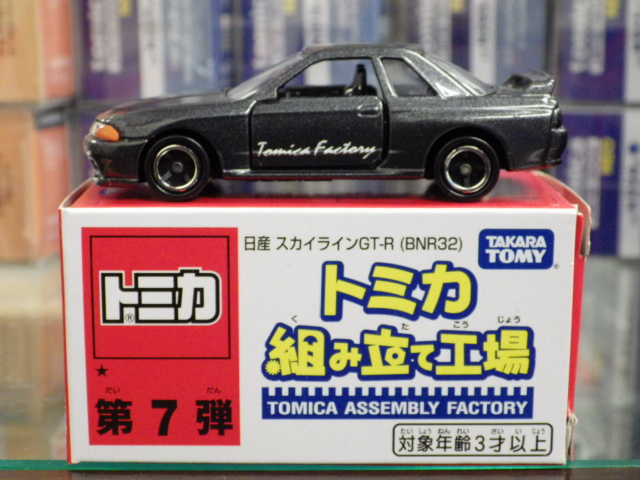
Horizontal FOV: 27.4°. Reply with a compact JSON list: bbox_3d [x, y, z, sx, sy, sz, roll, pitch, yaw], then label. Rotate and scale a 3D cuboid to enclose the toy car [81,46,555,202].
[{"bbox_3d":[0.001,-0.020,0.216,0.077,0.023,0.030,0,12,0],"label":"toy car"}]

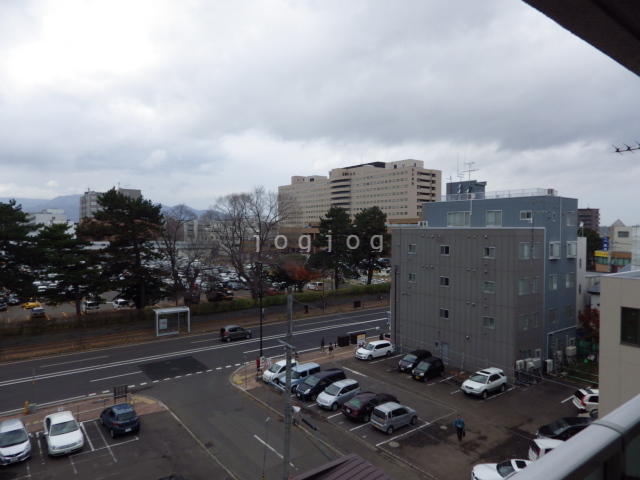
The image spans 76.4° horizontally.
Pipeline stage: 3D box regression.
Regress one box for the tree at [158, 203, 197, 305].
[{"bbox_3d":[-24.615,2.829,70.500,6.600,17.800,6.600,-1,2,-39],"label":"tree"}]

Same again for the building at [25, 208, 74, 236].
[{"bbox_3d":[-161.440,-5.002,243.383,16.000,24.000,35.000,-1,2,-39],"label":"building"}]

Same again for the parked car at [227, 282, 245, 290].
[{"bbox_3d":[-19.653,10.823,94.787,1.720,1.500,4.500,0,1,-36],"label":"parked car"}]

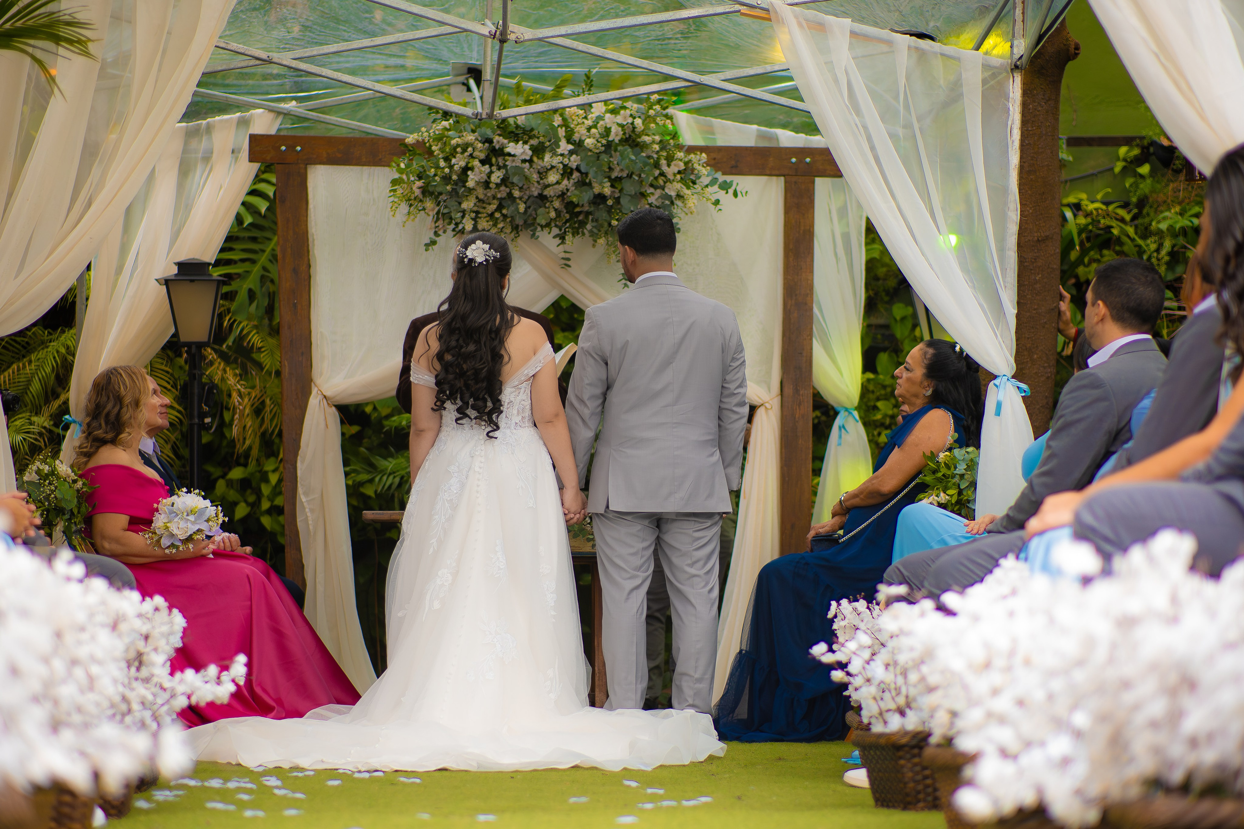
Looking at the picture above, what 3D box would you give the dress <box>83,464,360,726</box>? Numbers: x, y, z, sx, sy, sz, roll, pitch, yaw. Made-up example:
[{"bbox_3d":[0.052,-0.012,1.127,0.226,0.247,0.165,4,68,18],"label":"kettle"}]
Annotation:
[{"bbox_3d":[-1.350,0.600,9.750,0.900,0.880,0.600,0,-1,-9],"label":"dress"}]

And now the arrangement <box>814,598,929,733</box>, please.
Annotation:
[{"bbox_3d":[0.680,0.630,7.400,0.400,0.370,0.380,0,0,0],"label":"arrangement"}]

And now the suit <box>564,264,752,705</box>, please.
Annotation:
[{"bbox_3d":[0.119,0.273,9.880,0.610,1.510,0.360,0,-1,-11],"label":"suit"}]

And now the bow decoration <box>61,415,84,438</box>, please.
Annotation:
[{"bbox_3d":[-2.216,0.049,11.700,0.100,0.100,0.060,0,-1,-9],"label":"bow decoration"}]

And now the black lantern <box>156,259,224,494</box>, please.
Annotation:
[{"bbox_3d":[-1.630,0.230,11.000,0.260,1.650,0.260,0,0,0],"label":"black lantern"}]

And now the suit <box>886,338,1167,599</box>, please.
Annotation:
[{"bbox_3d":[1.050,0.365,7.550,0.740,1.100,0.550,-1,-2,19],"label":"suit"}]

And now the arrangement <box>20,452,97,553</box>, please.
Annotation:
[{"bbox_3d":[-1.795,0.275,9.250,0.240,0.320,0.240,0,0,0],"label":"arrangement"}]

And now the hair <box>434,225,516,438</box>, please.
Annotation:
[{"bbox_3d":[-0.496,-0.270,9.780,0.290,0.700,0.260,0,-1,-7],"label":"hair"}]

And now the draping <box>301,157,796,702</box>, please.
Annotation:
[{"bbox_3d":[-0.280,0.040,10.750,1.800,2.030,0.300,0,0,-3],"label":"draping"}]

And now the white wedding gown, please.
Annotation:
[{"bbox_3d":[-0.500,0.400,9.350,1.600,1.300,1.650,0,0,3],"label":"white wedding gown"}]

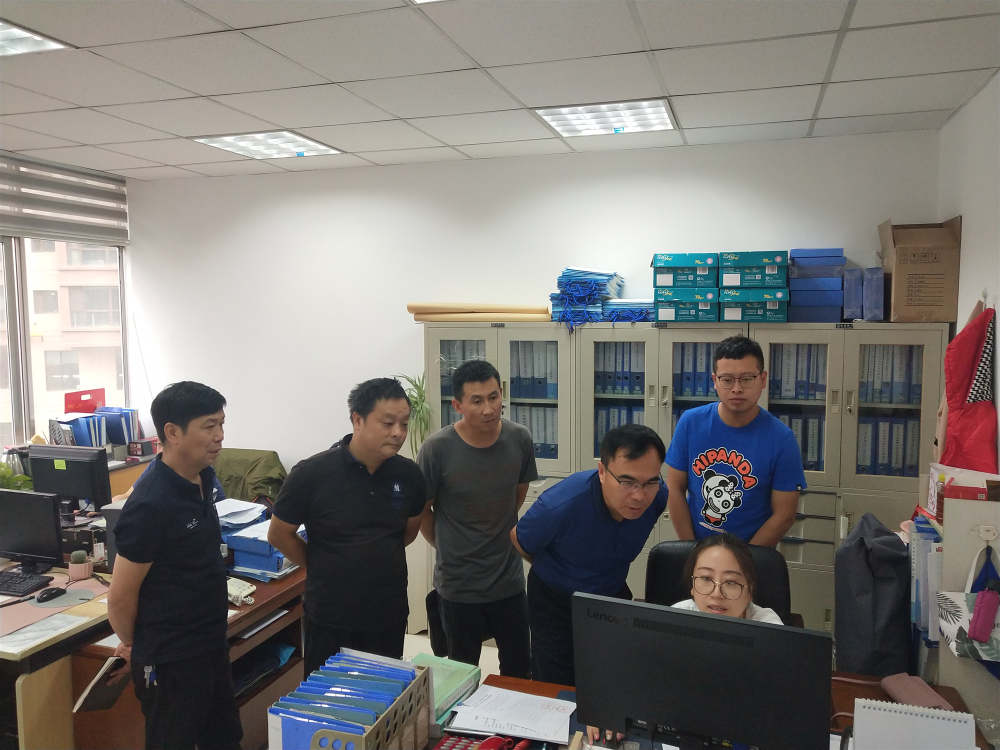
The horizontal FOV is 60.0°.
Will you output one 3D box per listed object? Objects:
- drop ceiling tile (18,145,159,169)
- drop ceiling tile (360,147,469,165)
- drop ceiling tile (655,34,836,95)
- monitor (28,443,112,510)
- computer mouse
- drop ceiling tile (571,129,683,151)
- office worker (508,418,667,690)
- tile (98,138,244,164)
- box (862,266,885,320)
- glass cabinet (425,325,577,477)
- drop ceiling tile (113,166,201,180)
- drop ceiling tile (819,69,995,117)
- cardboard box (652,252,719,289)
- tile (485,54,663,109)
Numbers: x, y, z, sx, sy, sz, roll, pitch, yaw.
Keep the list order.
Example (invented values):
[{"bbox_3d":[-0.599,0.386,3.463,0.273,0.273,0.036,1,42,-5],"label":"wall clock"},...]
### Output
[{"bbox_3d":[-2.275,-1.224,4.862,0.500,0.020,0.618,1,3,18],"label":"drop ceiling tile"},{"bbox_3d":[-0.493,-1.239,4.872,0.597,0.018,0.390,1,4,18],"label":"drop ceiling tile"},{"bbox_3d":[0.872,-1.105,3.092,0.590,0.020,0.590,1,3,19],"label":"drop ceiling tile"},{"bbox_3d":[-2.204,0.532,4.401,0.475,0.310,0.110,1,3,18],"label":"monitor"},{"bbox_3d":[-1.668,0.820,3.224,0.061,0.036,0.107,1,4,18],"label":"computer mouse"},{"bbox_3d":[0.623,-1.170,4.299,0.590,0.020,0.385,1,3,19],"label":"drop ceiling tile"},{"bbox_3d":[0.265,0.820,2.500,0.470,1.430,0.660,-2,3,-29],"label":"office worker"},{"bbox_3d":[-1.769,-1.224,4.738,0.598,0.018,0.618,1,4,18],"label":"tile"},{"bbox_3d":[1.745,-0.370,4.065,0.088,0.235,0.290,1,3,18],"label":"box"},{"bbox_3d":[0.046,0.113,4.677,0.840,0.780,0.400,1,3,18],"label":"glass cabinet"},{"bbox_3d":[-2.068,-1.225,5.243,0.500,0.020,0.385,1,3,19],"label":"drop ceiling tile"},{"bbox_3d":[1.659,-1.177,3.642,0.603,0.018,0.635,1,4,18],"label":"drop ceiling tile"},{"bbox_3d":[0.923,-0.500,4.235,0.310,0.168,0.250,1,3,19],"label":"cardboard box"},{"bbox_3d":[0.311,-1.145,3.373,0.600,0.020,0.618,1,3,18],"label":"tile"}]

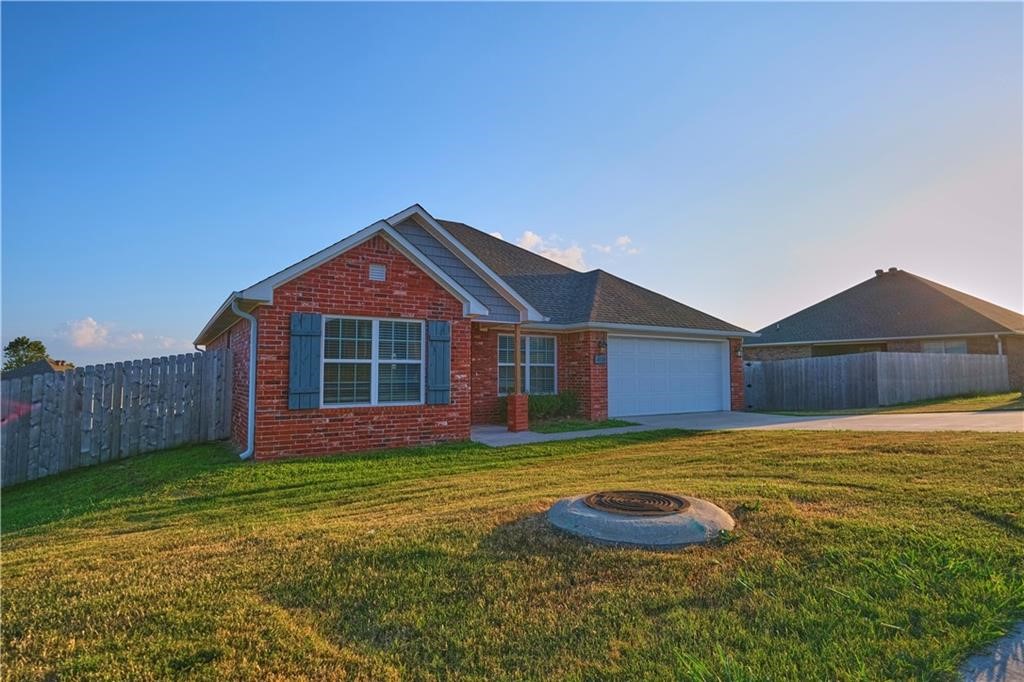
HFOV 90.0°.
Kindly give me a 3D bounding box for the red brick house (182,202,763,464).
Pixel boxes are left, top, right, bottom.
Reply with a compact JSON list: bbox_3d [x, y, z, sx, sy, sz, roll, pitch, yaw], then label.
[{"bbox_3d":[-1.969,-0.914,17.353,14.480,6.650,14.080,2,-4,-34],"label":"red brick house"}]

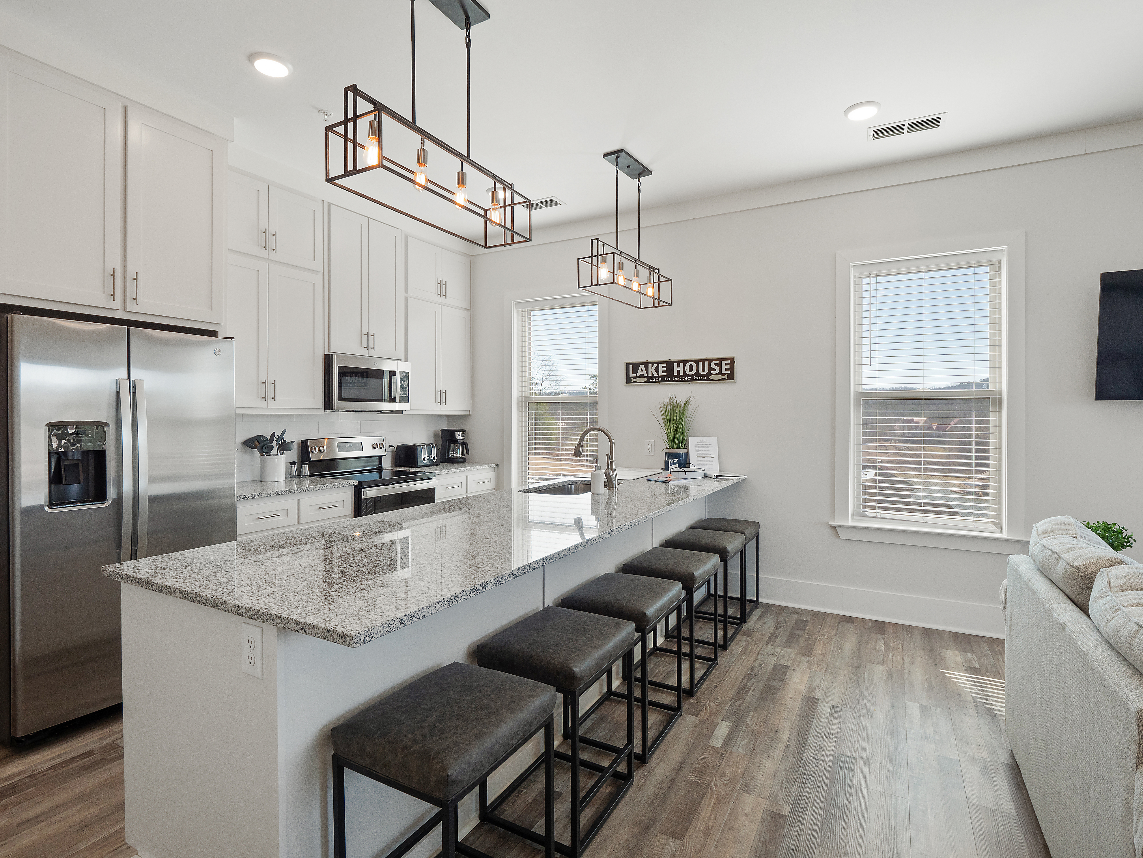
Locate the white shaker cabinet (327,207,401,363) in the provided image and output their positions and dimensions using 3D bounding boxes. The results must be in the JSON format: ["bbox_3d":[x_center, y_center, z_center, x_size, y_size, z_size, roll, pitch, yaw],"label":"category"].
[{"bbox_3d":[-1.687,-1.071,4.567,0.320,1.055,0.745,1,1,28],"label":"white shaker cabinet"}]

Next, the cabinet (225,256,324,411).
[{"bbox_3d":[-2.078,-0.594,3.858,0.320,0.965,0.850,1,1,28],"label":"cabinet"}]

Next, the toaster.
[{"bbox_3d":[-1.356,0.230,5.194,0.266,0.191,0.261,1,1,28],"label":"toaster"}]

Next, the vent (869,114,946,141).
[{"bbox_3d":[1.922,-1.723,3.417,0.397,0.016,0.191,1,1,28],"label":"vent"}]

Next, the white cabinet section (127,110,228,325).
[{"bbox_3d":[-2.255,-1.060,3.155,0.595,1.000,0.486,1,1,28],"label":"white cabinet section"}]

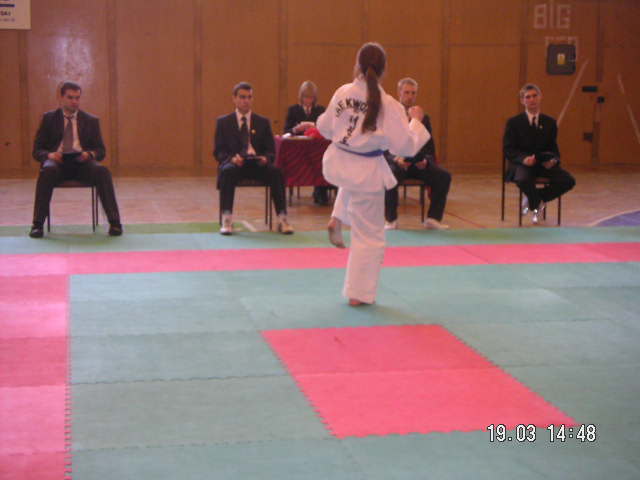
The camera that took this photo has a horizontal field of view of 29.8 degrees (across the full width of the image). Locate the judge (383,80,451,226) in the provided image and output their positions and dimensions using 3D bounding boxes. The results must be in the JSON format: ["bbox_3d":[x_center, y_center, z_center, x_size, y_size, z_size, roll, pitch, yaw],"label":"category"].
[{"bbox_3d":[0.847,-0.783,10.977,0.680,1.360,0.710,-1,8,-12],"label":"judge"}]

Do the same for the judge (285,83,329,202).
[{"bbox_3d":[-0.094,-1.059,12.892,0.540,1.290,0.720,-1,8,-12],"label":"judge"}]

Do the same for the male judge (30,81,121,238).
[{"bbox_3d":[-2.110,-0.711,10.345,0.770,1.290,0.760,-1,8,-12],"label":"male judge"}]

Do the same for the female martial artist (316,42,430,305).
[{"bbox_3d":[0.343,-0.415,7.515,0.680,1.590,0.620,1,8,5],"label":"female martial artist"}]

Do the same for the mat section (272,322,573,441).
[{"bbox_3d":[0.379,0.650,5.797,1.040,0.030,1.950,-1,8,-12],"label":"mat section"}]

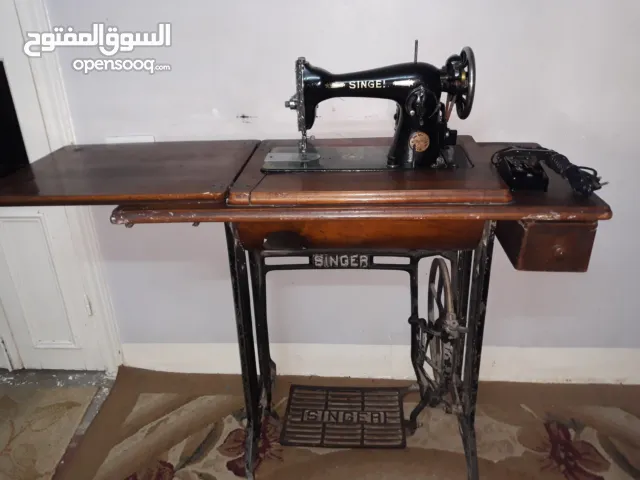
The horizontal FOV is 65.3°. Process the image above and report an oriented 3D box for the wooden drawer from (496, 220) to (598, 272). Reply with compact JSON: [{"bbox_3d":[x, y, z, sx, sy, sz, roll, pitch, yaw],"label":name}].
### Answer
[{"bbox_3d":[0.455,-0.061,1.077,0.134,0.113,0.322,0,27,4],"label":"wooden drawer"}]

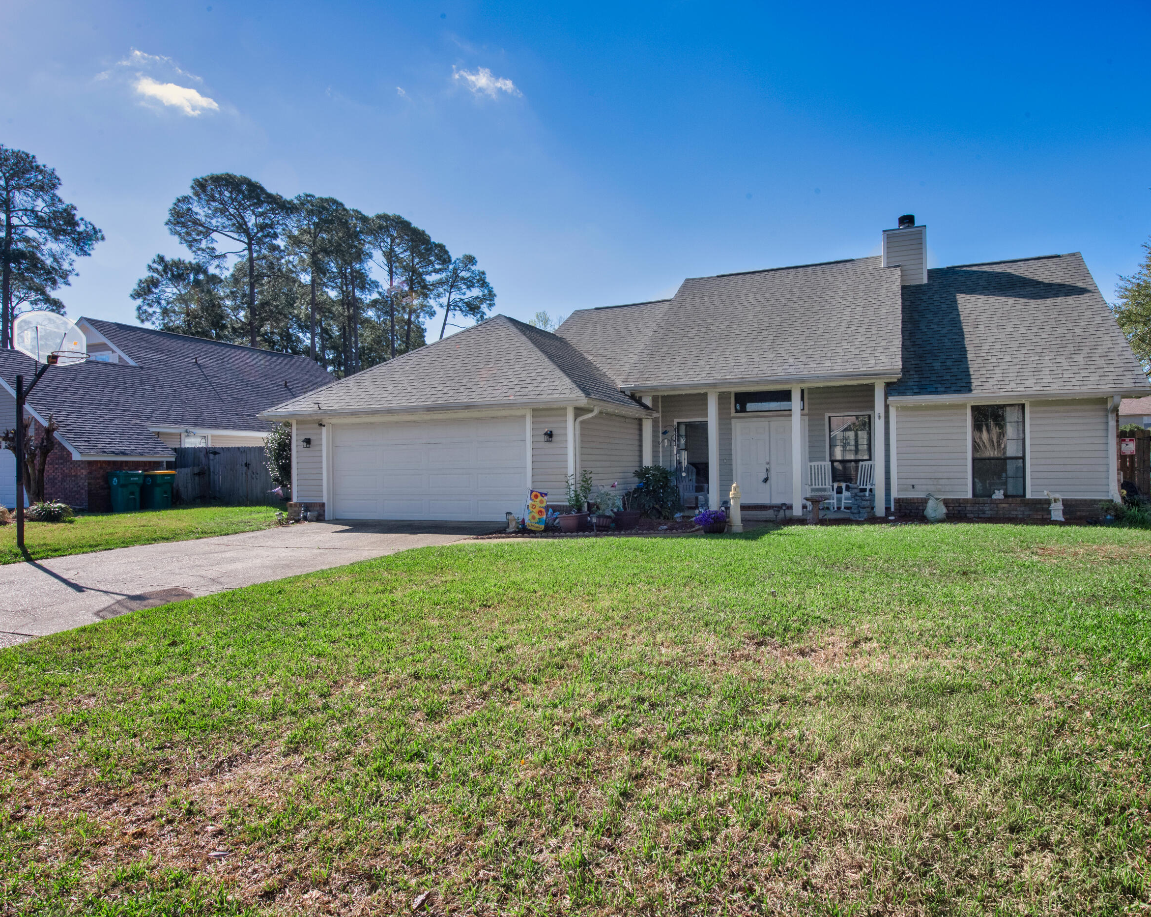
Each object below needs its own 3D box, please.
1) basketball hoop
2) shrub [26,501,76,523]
[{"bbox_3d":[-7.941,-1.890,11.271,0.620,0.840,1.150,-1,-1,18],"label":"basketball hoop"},{"bbox_3d":[-12.031,1.190,16.635,0.950,0.460,0.850,0,-1,-36],"label":"shrub"}]

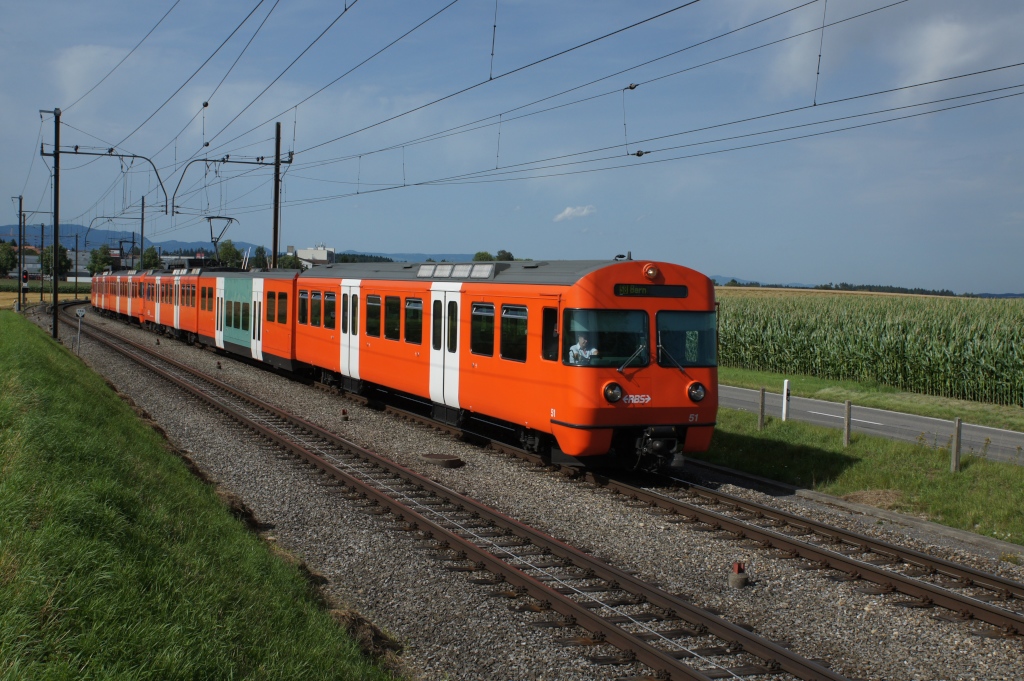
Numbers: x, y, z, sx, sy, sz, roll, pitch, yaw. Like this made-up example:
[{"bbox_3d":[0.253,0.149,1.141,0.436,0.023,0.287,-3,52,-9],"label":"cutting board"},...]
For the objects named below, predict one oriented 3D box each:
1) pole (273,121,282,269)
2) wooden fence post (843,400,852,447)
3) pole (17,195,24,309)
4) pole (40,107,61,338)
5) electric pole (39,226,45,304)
[{"bbox_3d":[-10.990,-5.011,55.743,0.260,10.265,0.260,0,3,-24],"label":"pole"},{"bbox_3d":[6.940,1.725,24.677,0.120,0.972,0.120,0,3,-24],"label":"wooden fence post"},{"bbox_3d":[-42.113,-7.451,102.266,0.260,9.902,0.260,0,3,-24],"label":"pole"},{"bbox_3d":[-20.289,-5.201,53.257,0.300,10.265,0.280,0,3,-24],"label":"pole"},{"bbox_3d":[-60.084,-9.962,152.764,0.260,9.992,0.260,0,3,-24],"label":"electric pole"}]

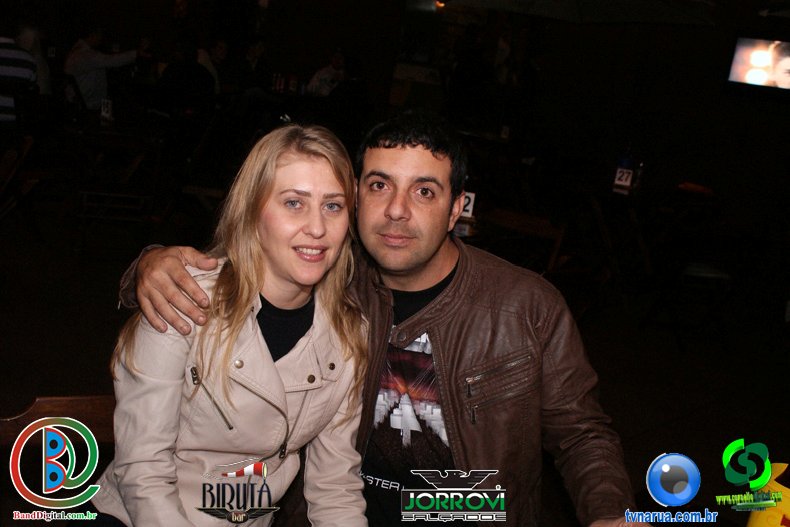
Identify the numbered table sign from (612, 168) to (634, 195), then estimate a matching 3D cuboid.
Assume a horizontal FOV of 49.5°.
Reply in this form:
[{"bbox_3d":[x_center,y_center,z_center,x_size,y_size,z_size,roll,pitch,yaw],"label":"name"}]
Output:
[{"bbox_3d":[1.374,-0.496,5.150,0.100,0.150,0.060,11,14,19],"label":"numbered table sign"}]

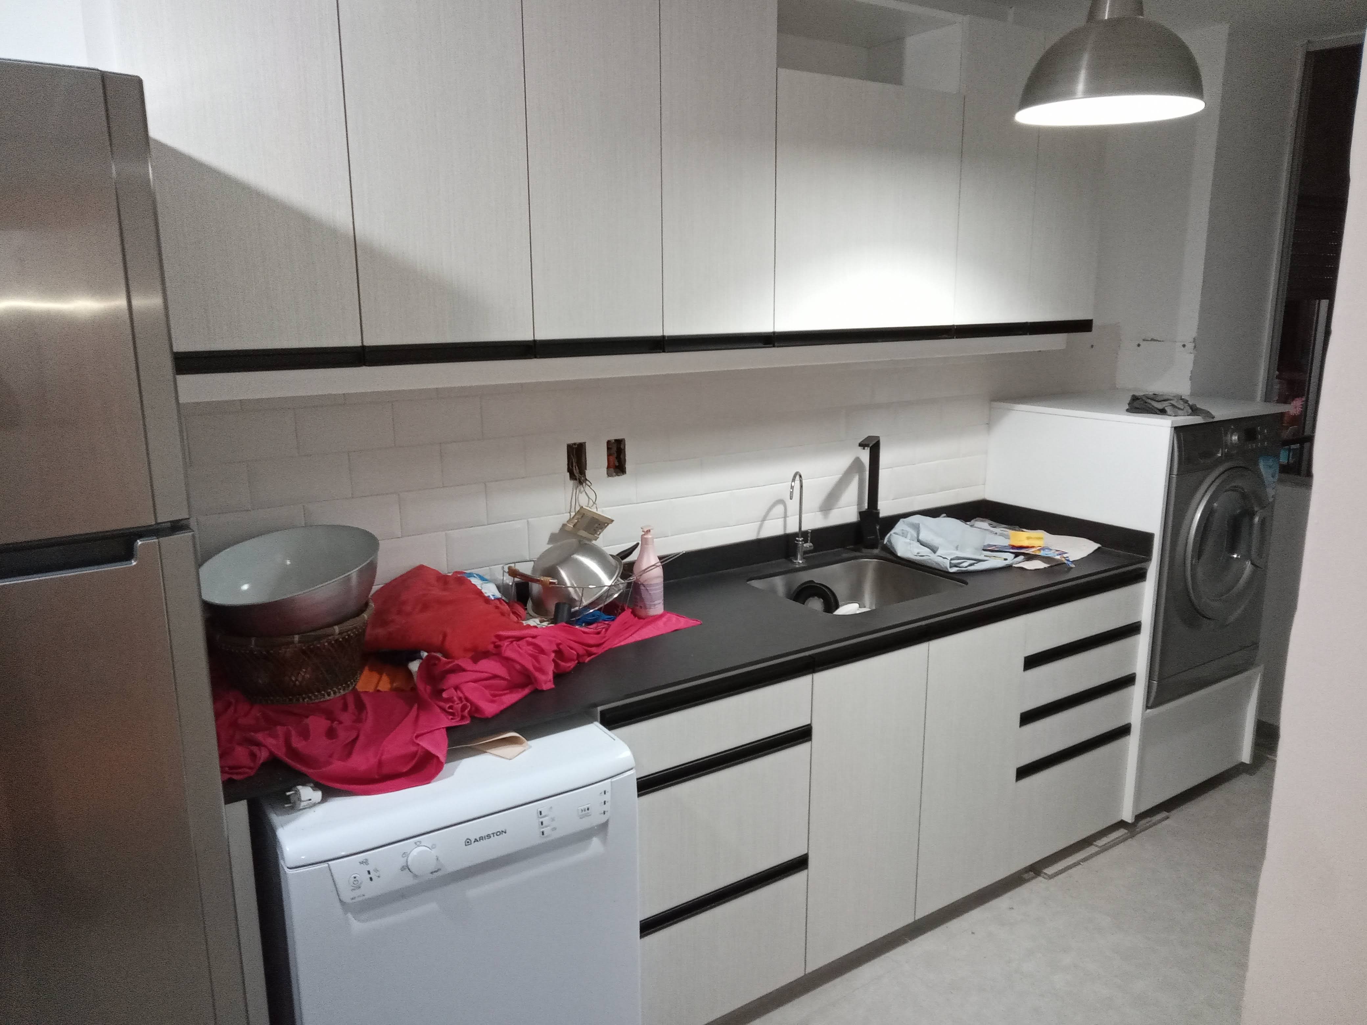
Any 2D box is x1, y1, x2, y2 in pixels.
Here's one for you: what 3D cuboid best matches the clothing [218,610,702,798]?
[{"bbox_3d":[-0.352,0.324,2.140,1.117,0.103,0.524,-9,15,-35],"label":"clothing"}]

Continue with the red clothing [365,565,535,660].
[{"bbox_3d":[-0.483,0.203,2.324,0.402,0.176,0.235,-9,15,-35],"label":"red clothing"}]

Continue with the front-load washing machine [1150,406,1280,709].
[{"bbox_3d":[1.438,0.094,3.501,0.598,0.828,0.554,-9,15,-35],"label":"front-load washing machine"}]

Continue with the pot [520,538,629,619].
[{"bbox_3d":[-0.274,0.123,2.506,0.225,0.103,0.225,-40,19,-23],"label":"pot"}]

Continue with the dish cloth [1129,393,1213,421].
[{"bbox_3d":[1.434,-0.316,3.231,0.304,0.041,0.294,-9,15,-35],"label":"dish cloth"}]

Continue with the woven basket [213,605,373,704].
[{"bbox_3d":[-0.750,0.258,2.119,0.320,0.146,0.320,-9,15,-35],"label":"woven basket"}]

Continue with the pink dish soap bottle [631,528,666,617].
[{"bbox_3d":[-0.086,0.135,2.586,0.066,0.207,0.055,-1,12,-6],"label":"pink dish soap bottle"}]

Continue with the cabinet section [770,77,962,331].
[{"bbox_3d":[0.352,-0.726,2.677,0.597,0.550,0.310,-9,14,-35],"label":"cabinet section"}]

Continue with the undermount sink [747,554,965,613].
[{"bbox_3d":[0.452,0.272,2.902,0.505,0.181,0.392,-9,15,-35],"label":"undermount sink"}]

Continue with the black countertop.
[{"bbox_3d":[0.131,0.212,2.603,2.499,0.101,0.576,-9,15,-35],"label":"black countertop"}]

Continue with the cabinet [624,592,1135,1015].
[{"bbox_3d":[0.405,0.631,2.901,1.816,0.843,0.564,-9,15,-35],"label":"cabinet"}]

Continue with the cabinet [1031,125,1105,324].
[{"bbox_3d":[0.960,-0.917,3.140,0.295,0.753,0.328,-9,15,-35],"label":"cabinet"}]

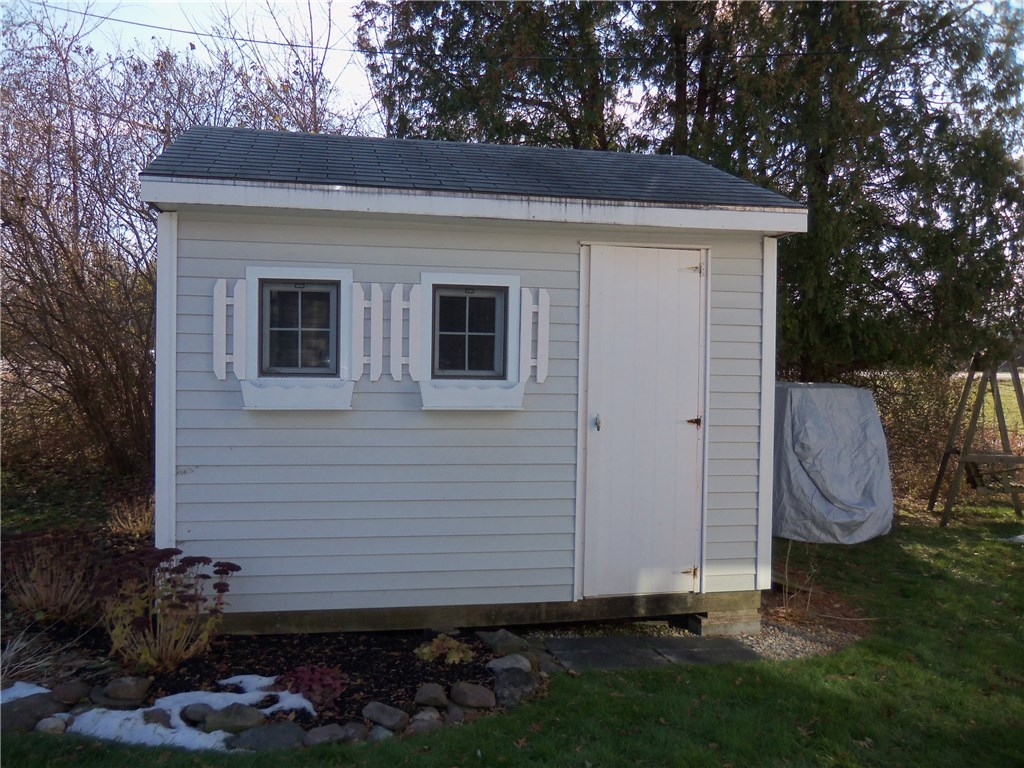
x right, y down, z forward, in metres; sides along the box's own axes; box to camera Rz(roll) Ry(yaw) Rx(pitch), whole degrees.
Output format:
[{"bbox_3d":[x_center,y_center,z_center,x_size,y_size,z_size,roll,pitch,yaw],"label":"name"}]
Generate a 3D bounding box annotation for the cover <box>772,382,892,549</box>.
[{"bbox_3d":[2.740,0.700,7.820,1.100,1.340,1.300,0,1,-10],"label":"cover"}]

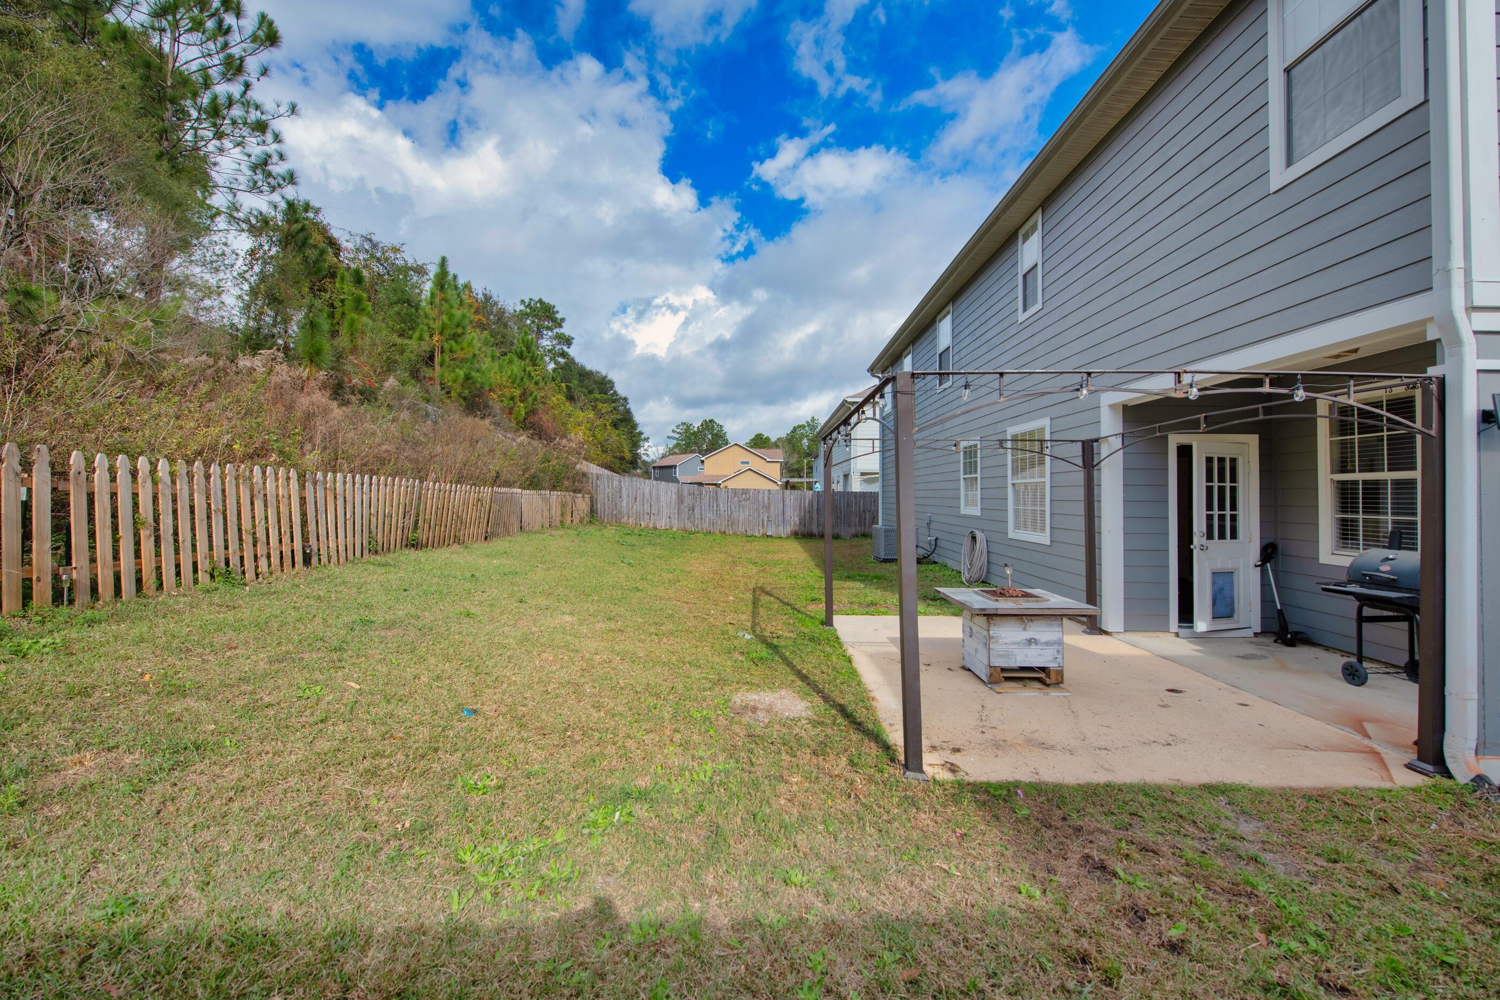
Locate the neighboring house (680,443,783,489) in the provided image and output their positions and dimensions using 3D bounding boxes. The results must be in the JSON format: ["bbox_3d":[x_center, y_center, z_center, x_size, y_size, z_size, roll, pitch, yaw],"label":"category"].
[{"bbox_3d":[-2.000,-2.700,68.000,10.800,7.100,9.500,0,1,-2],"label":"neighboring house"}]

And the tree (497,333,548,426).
[{"bbox_3d":[-9.600,-5.100,24.600,2.000,4.100,2.000,0,1,0],"label":"tree"}]

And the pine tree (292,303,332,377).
[{"bbox_3d":[-11.300,-4.100,15.000,0.900,1.950,0.900,0,1,0],"label":"pine tree"}]

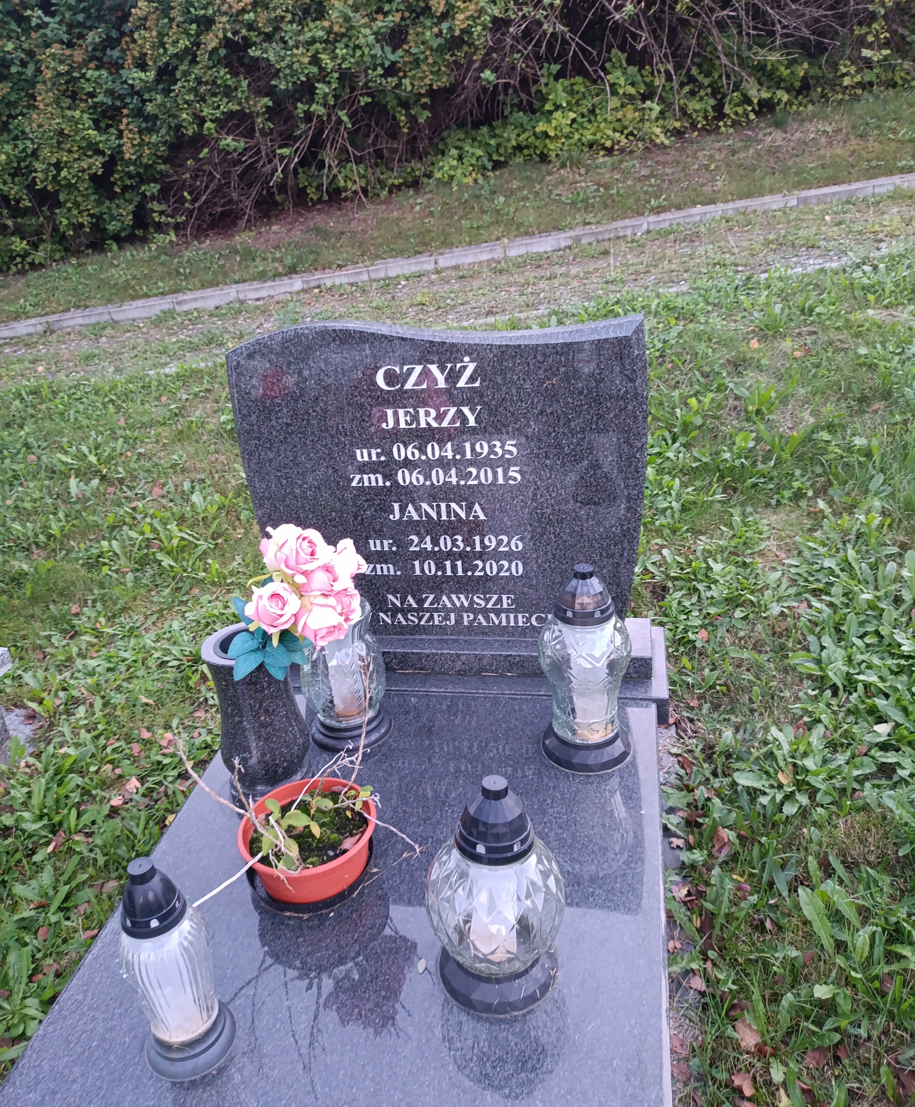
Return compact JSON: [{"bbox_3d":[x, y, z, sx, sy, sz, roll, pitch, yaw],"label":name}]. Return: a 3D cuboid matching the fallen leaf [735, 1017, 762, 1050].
[{"bbox_3d":[0.353,0.579,1.071,0.028,0.017,0.042,-5,24,-1],"label":"fallen leaf"}]

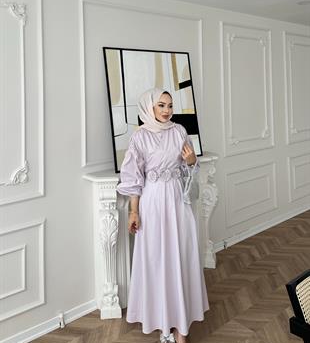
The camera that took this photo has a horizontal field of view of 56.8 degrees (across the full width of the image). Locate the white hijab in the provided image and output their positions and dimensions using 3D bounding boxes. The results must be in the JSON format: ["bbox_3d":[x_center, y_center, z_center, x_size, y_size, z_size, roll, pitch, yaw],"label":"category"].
[{"bbox_3d":[0.005,-0.400,1.890,0.230,0.310,0.250,-4,5,-33],"label":"white hijab"}]

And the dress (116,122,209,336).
[{"bbox_3d":[0.055,0.335,1.930,0.570,1.360,0.460,-3,5,-22],"label":"dress"}]

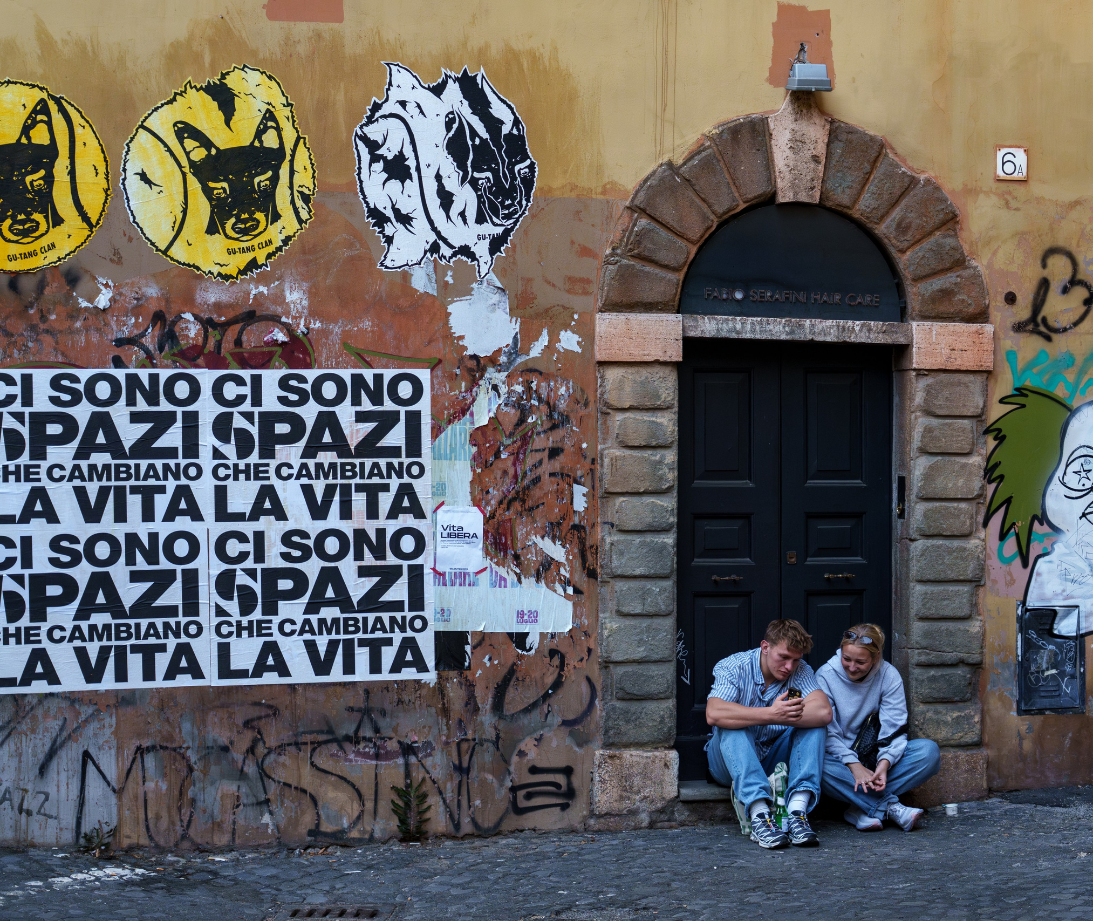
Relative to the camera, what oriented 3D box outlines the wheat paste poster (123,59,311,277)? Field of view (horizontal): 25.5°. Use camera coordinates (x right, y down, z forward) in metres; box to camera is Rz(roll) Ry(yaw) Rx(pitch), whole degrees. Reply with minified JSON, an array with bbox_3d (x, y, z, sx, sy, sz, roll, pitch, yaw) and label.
[{"bbox_3d":[-1.435,-1.260,10.616,0.859,0.952,0.010,0,0,-13],"label":"wheat paste poster"}]

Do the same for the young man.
[{"bbox_3d":[0.993,1.190,10.830,0.550,0.965,0.810,0,0,-12],"label":"young man"}]

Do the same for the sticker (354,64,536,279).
[{"bbox_3d":[-0.449,-1.296,10.842,0.837,0.972,0.010,0,0,-13],"label":"sticker"}]

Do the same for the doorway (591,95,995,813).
[{"bbox_3d":[1.132,-0.025,11.323,1.946,3.345,0.300,0,0,-13],"label":"doorway"}]

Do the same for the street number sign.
[{"bbox_3d":[2.205,-1.403,11.443,0.159,0.156,0.020,0,0,-13],"label":"street number sign"}]

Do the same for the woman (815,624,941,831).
[{"bbox_3d":[1.500,1.185,10.900,0.590,0.890,0.720,0,0,-5],"label":"woman"}]

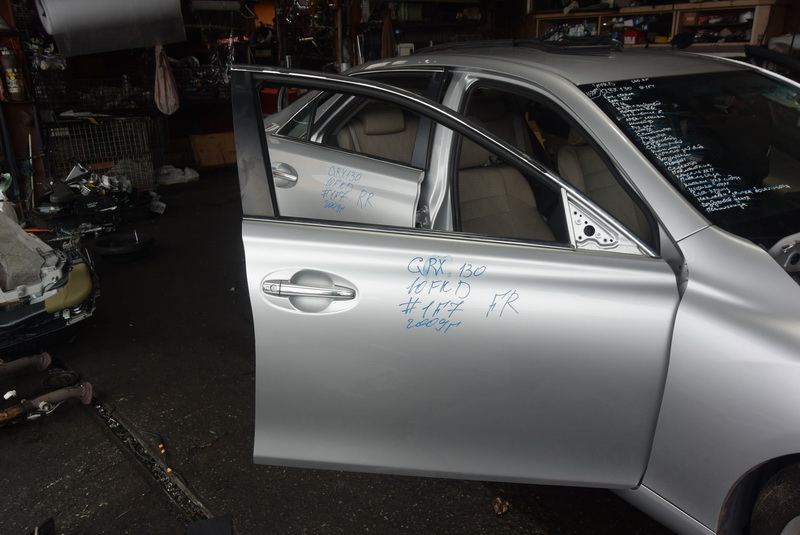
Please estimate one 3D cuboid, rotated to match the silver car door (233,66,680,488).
[{"bbox_3d":[0.123,0.028,1.683,1.120,1.070,0.280,1,19,6],"label":"silver car door"}]

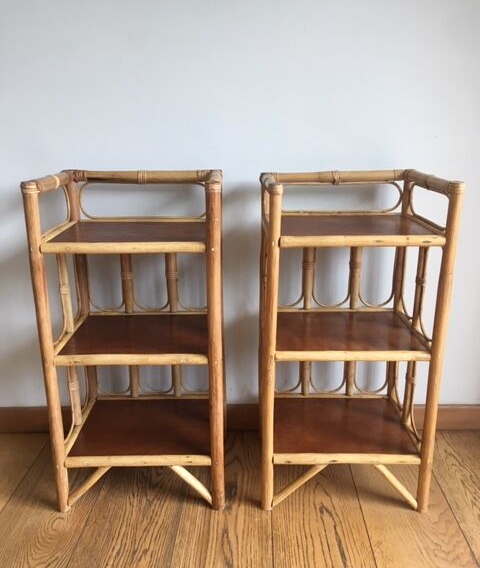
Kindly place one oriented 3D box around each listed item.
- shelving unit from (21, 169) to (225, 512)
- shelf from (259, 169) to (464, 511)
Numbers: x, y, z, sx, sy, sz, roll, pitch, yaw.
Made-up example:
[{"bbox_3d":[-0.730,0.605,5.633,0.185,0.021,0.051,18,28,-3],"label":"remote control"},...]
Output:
[{"bbox_3d":[-0.232,0.124,1.292,0.391,0.752,0.328,0,16,-1],"label":"shelving unit"},{"bbox_3d":[0.246,0.124,1.295,0.389,0.748,0.332,0,16,0],"label":"shelf"}]

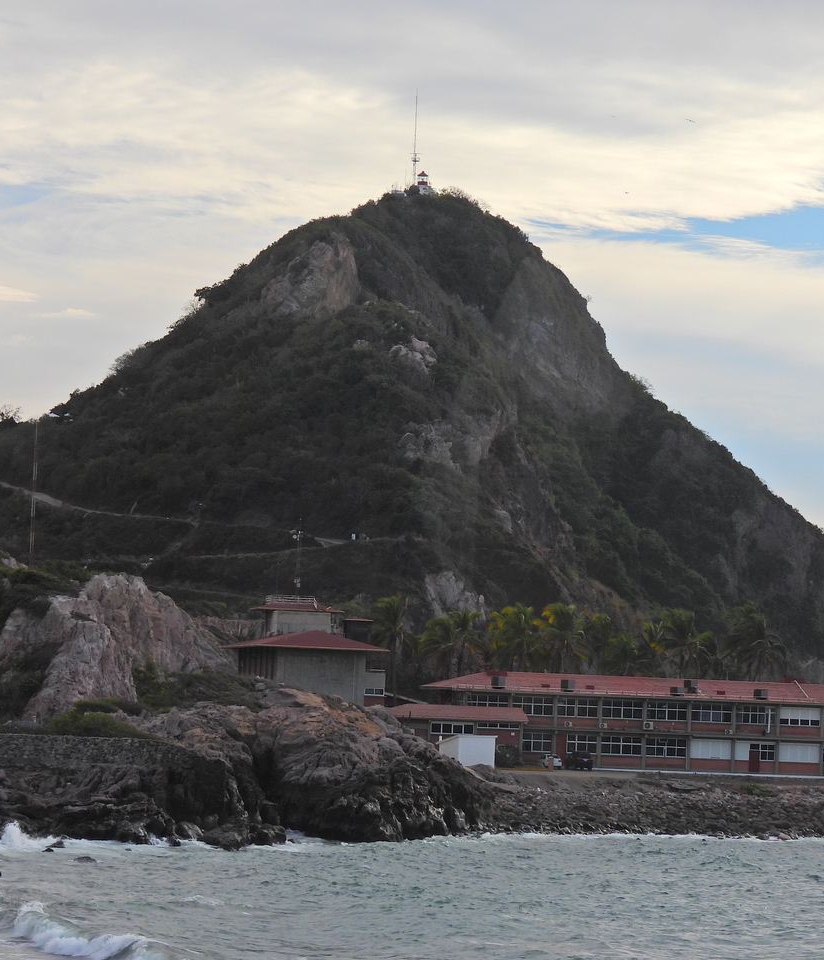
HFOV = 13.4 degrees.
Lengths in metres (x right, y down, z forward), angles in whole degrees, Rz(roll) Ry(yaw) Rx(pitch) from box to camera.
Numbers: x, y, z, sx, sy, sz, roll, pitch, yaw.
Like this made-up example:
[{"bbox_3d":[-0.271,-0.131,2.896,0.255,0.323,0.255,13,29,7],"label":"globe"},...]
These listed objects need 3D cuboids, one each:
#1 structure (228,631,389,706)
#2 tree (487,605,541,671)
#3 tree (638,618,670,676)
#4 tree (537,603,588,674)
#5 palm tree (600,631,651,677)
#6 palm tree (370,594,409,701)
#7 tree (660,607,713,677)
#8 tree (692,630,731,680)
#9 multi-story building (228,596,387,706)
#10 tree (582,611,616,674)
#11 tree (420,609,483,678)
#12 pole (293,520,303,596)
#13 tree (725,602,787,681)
[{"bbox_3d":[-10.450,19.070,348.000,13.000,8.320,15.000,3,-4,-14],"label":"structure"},{"bbox_3d":[10.776,21.373,378.726,6.300,15.886,6.300,2,-4,0],"label":"tree"},{"bbox_3d":[25.670,22.320,375.000,4.000,15.070,4.000,2,-4,0],"label":"tree"},{"bbox_3d":[16.067,21.371,378.733,6.300,16.312,6.300,2,-4,0],"label":"tree"},{"bbox_3d":[23.166,23.397,383.729,5.800,13.463,5.800,2,-4,0],"label":"palm tree"},{"bbox_3d":[-2.310,19.700,360.000,4.600,15.940,4.600,2,-4,0],"label":"palm tree"},{"bbox_3d":[29.150,21.790,373.000,5.600,16.290,5.400,2,-4,0],"label":"tree"},{"bbox_3d":[32.908,23.693,387.730,5.200,14.149,5.200,2,-4,0],"label":"tree"},{"bbox_3d":[-10.600,17.640,353.000,13.000,11.860,18.500,3,-4,-14],"label":"multi-story building"},{"bbox_3d":[19.860,21.840,374.000,4.400,15.460,4.400,2,-4,0],"label":"tree"},{"bbox_3d":[4.160,21.160,370.000,6.500,15.250,5.800,2,-4,0],"label":"tree"},{"bbox_3d":[-12.325,8.554,377.993,0.750,8.585,0.750,2,-4,0],"label":"pole"},{"bbox_3d":[37.374,22.041,383.725,6.800,17.300,6.800,2,-4,0],"label":"tree"}]

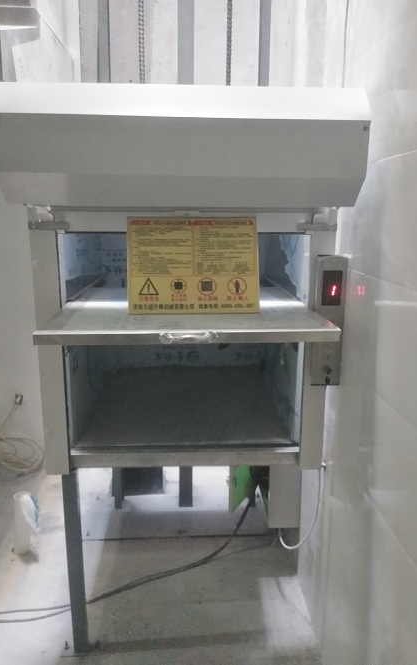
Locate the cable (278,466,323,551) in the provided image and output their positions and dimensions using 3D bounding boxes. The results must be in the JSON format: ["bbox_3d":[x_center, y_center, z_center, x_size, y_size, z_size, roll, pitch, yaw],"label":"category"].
[{"bbox_3d":[0.348,0.671,1.896,0.165,0.336,0.121,0,13,-2],"label":"cable"}]

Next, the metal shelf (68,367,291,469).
[{"bbox_3d":[-0.090,0.330,2.228,0.791,0.070,0.988,0,13,-2],"label":"metal shelf"}]

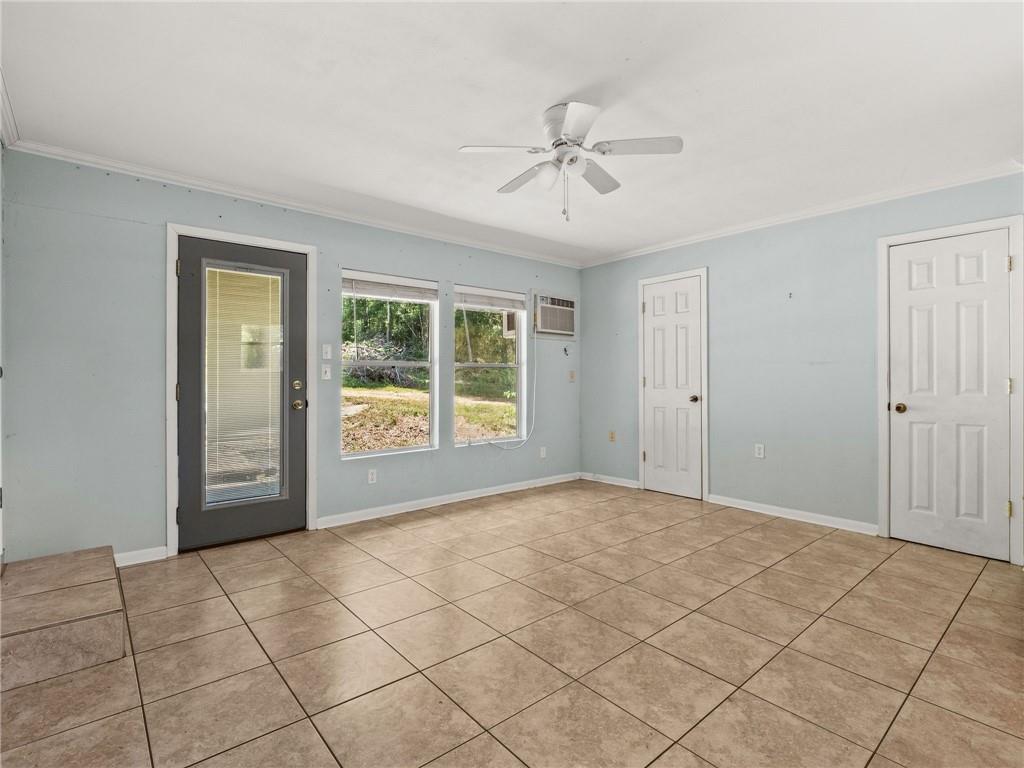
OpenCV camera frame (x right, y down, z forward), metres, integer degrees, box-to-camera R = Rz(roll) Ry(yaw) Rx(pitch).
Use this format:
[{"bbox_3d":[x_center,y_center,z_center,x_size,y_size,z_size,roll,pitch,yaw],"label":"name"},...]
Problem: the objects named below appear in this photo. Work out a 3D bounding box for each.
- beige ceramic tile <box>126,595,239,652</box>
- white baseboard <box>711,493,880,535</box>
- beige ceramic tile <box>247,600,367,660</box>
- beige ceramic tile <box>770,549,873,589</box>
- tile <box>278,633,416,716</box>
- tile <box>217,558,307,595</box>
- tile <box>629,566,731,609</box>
[{"bbox_3d":[-1.525,1.115,2.214,0.405,0.013,0.405,-1,1,-40],"label":"beige ceramic tile"},{"bbox_3d":[2.201,1.041,3.836,0.015,0.075,1.236,-1,1,-43],"label":"white baseboard"},{"bbox_3d":[-0.928,1.117,2.168,0.405,0.013,0.405,-1,1,-40],"label":"beige ceramic tile"},{"bbox_3d":[1.802,1.090,2.755,0.405,0.012,0.405,0,0,-40],"label":"beige ceramic tile"},{"bbox_3d":[-0.653,1.123,1.866,0.405,0.013,0.405,-1,1,-40],"label":"tile"},{"bbox_3d":[-1.478,1.105,2.771,0.405,0.013,0.405,-1,1,-40],"label":"tile"},{"bbox_3d":[0.910,1.113,2.588,0.405,0.013,0.405,-1,1,-40],"label":"tile"}]

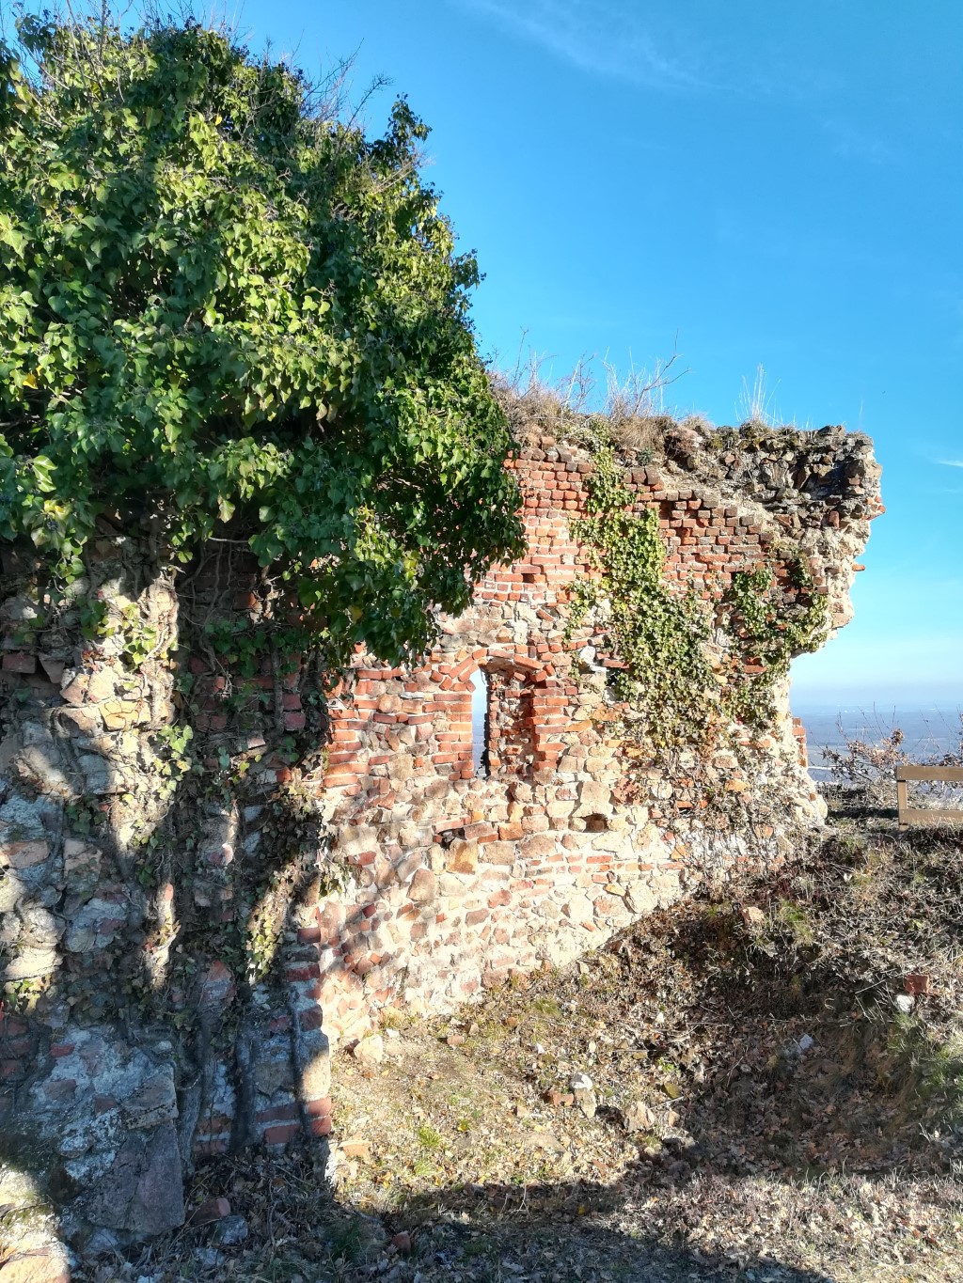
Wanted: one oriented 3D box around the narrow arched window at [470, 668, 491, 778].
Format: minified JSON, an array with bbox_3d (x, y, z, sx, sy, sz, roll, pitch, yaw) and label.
[{"bbox_3d":[-0.009,0.737,8.700,0.200,0.980,0.150,1,-4,-22],"label":"narrow arched window"}]

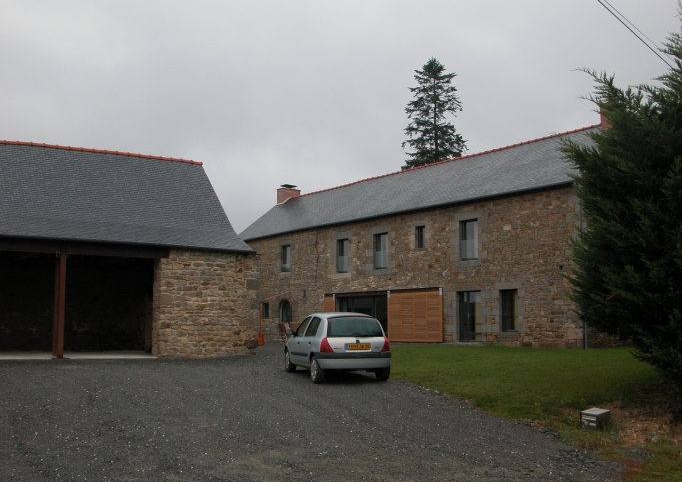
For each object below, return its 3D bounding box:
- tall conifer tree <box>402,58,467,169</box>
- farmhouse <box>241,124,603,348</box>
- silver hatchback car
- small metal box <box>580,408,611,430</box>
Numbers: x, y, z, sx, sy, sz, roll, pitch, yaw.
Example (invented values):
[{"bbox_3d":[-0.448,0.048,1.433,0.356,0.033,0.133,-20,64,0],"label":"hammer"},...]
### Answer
[{"bbox_3d":[6.705,-3.488,50.000,6.300,20.210,6.300,0,-6,0],"label":"tall conifer tree"},{"bbox_3d":[3.836,0.421,36.851,8.090,9.500,24.615,5,-8,-39],"label":"farmhouse"},{"bbox_3d":[-0.204,2.315,15.520,1.650,1.420,3.770,1,-6,-17],"label":"silver hatchback car"},{"bbox_3d":[3.885,2.733,10.497,0.390,0.270,0.265,1,-2,-41],"label":"small metal box"}]

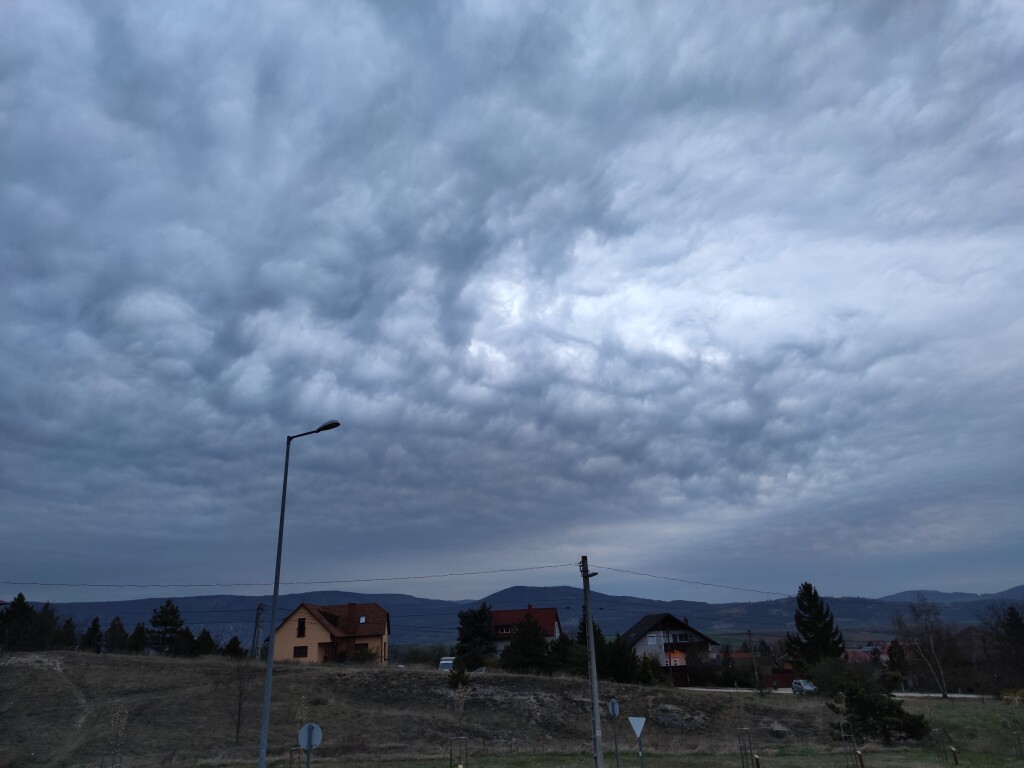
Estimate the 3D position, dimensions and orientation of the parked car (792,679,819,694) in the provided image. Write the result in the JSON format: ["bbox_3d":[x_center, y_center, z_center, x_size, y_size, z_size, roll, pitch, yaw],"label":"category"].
[{"bbox_3d":[36.976,38.229,89.500,1.750,1.570,4.200,-2,-20,-1],"label":"parked car"}]

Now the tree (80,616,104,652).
[{"bbox_3d":[-50.223,29.974,85.006,2.790,4.070,2.790,8,-22,-28],"label":"tree"}]

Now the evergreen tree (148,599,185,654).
[{"bbox_3d":[-43.309,30.586,89.000,4.381,7.000,4.381,7,-21,-24],"label":"evergreen tree"}]

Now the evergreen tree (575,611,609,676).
[{"bbox_3d":[10.747,35.029,96.021,4.460,8.390,4.460,-4,-20,5],"label":"evergreen tree"}]

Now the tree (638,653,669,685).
[{"bbox_3d":[15.944,32.113,80.000,3.282,3.457,3.282,-6,-20,9],"label":"tree"}]

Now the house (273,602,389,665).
[{"bbox_3d":[-22.955,32.309,92.000,12.830,6.640,11.000,0,-20,-6],"label":"house"}]

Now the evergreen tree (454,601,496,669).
[{"bbox_3d":[-4.781,33.205,93.000,5.341,8.642,5.341,-1,-19,-3],"label":"evergreen tree"}]

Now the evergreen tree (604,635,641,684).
[{"bbox_3d":[14.784,36.830,95.012,4.670,6.250,4.670,-5,-20,7],"label":"evergreen tree"}]

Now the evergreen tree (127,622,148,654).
[{"bbox_3d":[-48.527,32.977,92.000,2.768,3.906,2.768,7,-22,-26],"label":"evergreen tree"}]

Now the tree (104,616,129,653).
[{"bbox_3d":[-47.349,29.974,85.006,2.790,4.070,2.790,8,-22,-27],"label":"tree"}]

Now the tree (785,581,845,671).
[{"bbox_3d":[41.754,33.886,98.000,8.040,12.795,8.040,-10,-21,20],"label":"tree"}]

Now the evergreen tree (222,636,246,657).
[{"bbox_3d":[-33.613,32.038,86.000,2.822,2.727,2.822,5,-21,-20],"label":"evergreen tree"}]

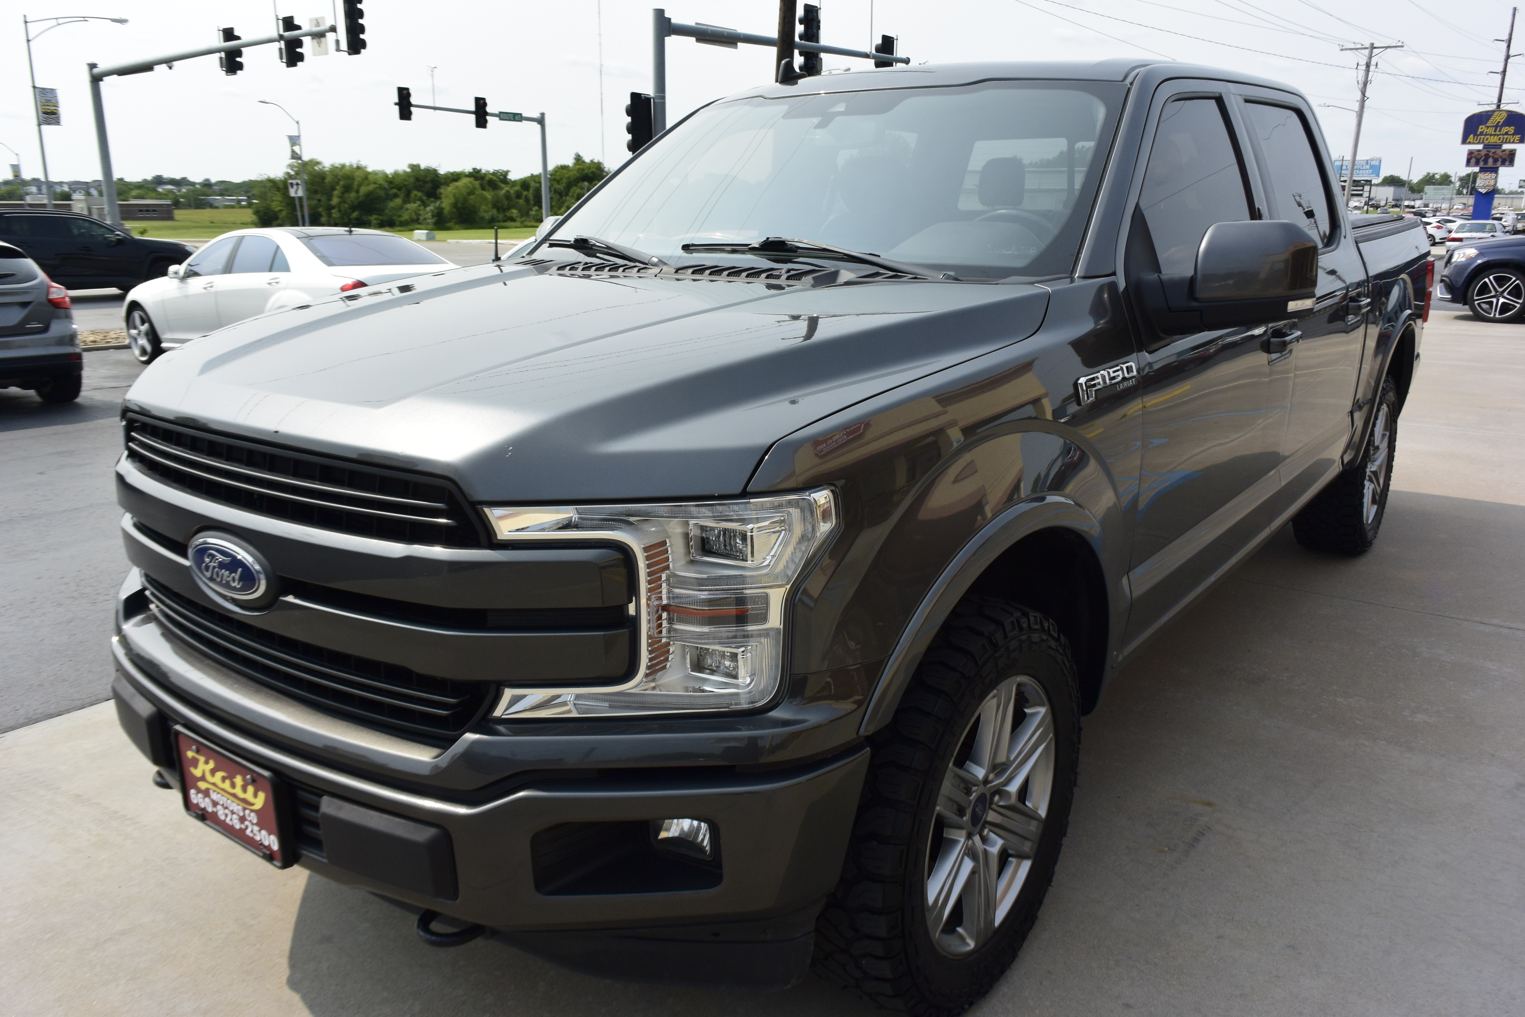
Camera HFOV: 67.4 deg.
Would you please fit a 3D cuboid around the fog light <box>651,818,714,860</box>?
[{"bbox_3d":[-0.122,0.500,1.731,0.100,0.075,0.075,11,19,36],"label":"fog light"}]

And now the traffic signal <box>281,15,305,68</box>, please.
[{"bbox_3d":[-10.693,-10.611,26.019,0.380,1.080,0.340,-10,17,-35],"label":"traffic signal"}]

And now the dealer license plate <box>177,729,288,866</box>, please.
[{"bbox_3d":[-0.915,0.494,1.978,0.315,0.165,0.027,11,19,36],"label":"dealer license plate"}]

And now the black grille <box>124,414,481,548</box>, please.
[{"bbox_3d":[-0.836,-0.064,1.932,1.080,0.140,0.120,12,19,36],"label":"black grille"}]

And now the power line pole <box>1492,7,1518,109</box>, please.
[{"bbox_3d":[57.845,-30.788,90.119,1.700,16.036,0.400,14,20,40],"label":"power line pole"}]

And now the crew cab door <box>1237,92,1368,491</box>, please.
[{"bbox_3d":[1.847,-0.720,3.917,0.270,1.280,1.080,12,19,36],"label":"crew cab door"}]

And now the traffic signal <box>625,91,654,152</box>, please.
[{"bbox_3d":[-2.643,-8.211,24.523,0.420,1.280,0.520,15,21,42],"label":"traffic signal"}]

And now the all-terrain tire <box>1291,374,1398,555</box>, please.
[{"bbox_3d":[2.595,-0.204,5.059,0.277,0.810,0.810,11,19,36],"label":"all-terrain tire"}]

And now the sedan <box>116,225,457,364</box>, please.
[{"bbox_3d":[-4.872,-2.204,12.106,5.150,1.470,1.880,13,20,38],"label":"sedan"}]

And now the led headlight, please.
[{"bbox_3d":[-0.150,0.140,1.651,0.410,0.350,0.350,12,19,36],"label":"led headlight"}]

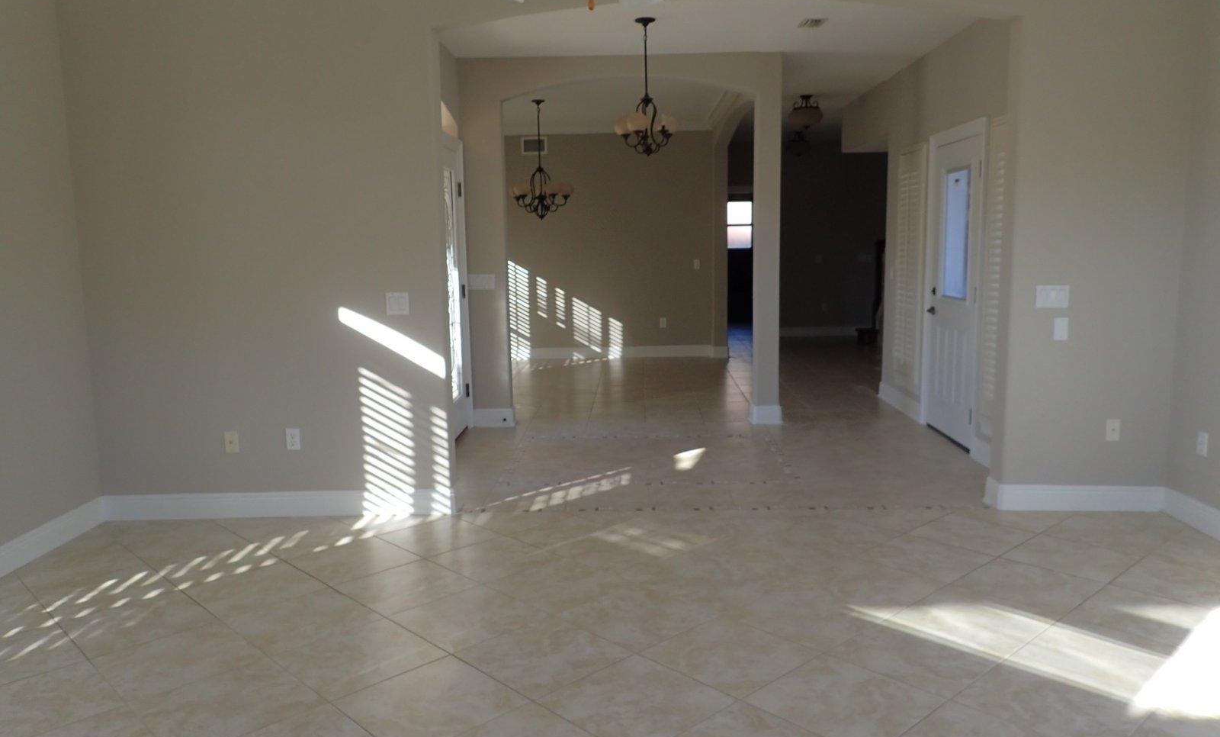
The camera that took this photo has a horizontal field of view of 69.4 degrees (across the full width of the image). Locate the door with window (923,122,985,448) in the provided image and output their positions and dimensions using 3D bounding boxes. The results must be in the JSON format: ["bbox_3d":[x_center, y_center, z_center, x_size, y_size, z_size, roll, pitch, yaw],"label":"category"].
[{"bbox_3d":[2.362,-0.553,6.087,0.060,2.100,1.014,-1,8,2],"label":"door with window"}]

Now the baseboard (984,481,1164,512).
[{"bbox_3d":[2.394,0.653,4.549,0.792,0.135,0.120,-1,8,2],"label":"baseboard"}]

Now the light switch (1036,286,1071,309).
[{"bbox_3d":[2.199,-0.356,4.375,0.165,0.115,0.010,-1,8,2],"label":"light switch"}]

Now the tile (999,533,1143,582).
[{"bbox_3d":[2.039,0.826,3.899,0.450,0.010,0.450,-9,11,-43],"label":"tile"}]

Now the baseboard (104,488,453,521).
[{"bbox_3d":[-1.737,0.715,4.625,1.845,0.135,0.018,-1,8,2],"label":"baseboard"}]

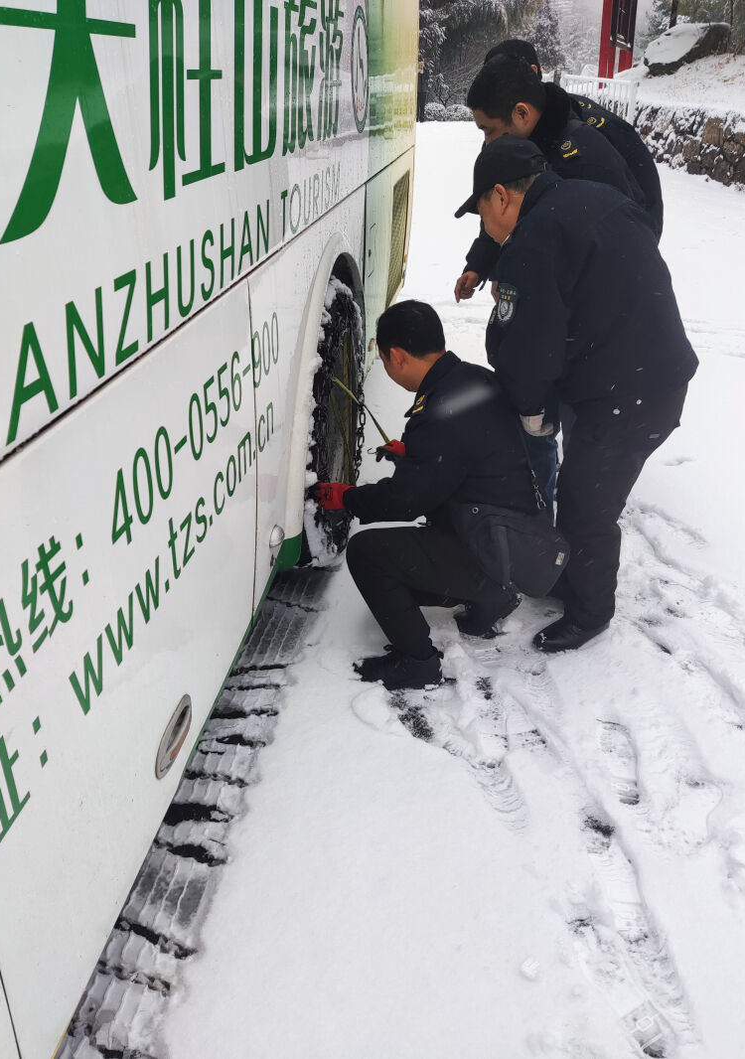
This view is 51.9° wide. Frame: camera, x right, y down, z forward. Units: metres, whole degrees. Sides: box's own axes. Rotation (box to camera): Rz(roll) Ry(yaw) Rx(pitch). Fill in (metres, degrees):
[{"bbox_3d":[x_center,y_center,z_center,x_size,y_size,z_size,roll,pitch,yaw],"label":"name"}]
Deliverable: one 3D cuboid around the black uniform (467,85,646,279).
[{"bbox_3d":[0.550,-0.874,2.299,0.600,0.850,0.550,3,30,6],"label":"black uniform"}]

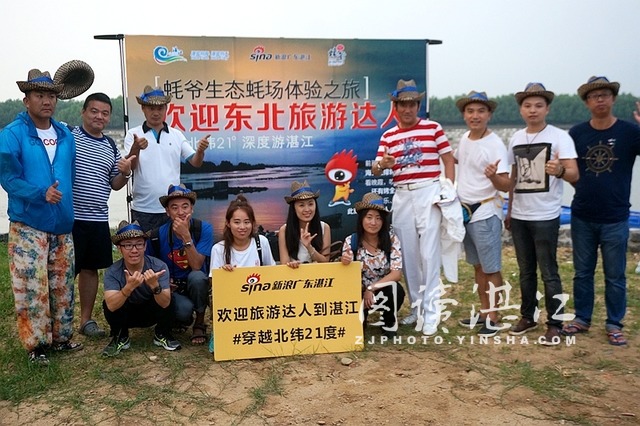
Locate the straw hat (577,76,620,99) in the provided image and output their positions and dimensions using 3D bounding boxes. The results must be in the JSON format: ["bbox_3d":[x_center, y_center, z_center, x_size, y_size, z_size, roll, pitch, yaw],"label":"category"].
[{"bbox_3d":[1.836,-0.821,4.685,0.290,0.150,0.310,2,8,17],"label":"straw hat"}]

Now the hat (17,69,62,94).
[{"bbox_3d":[-1.788,-0.838,4.530,0.290,0.150,0.310,-5,8,-32],"label":"hat"}]

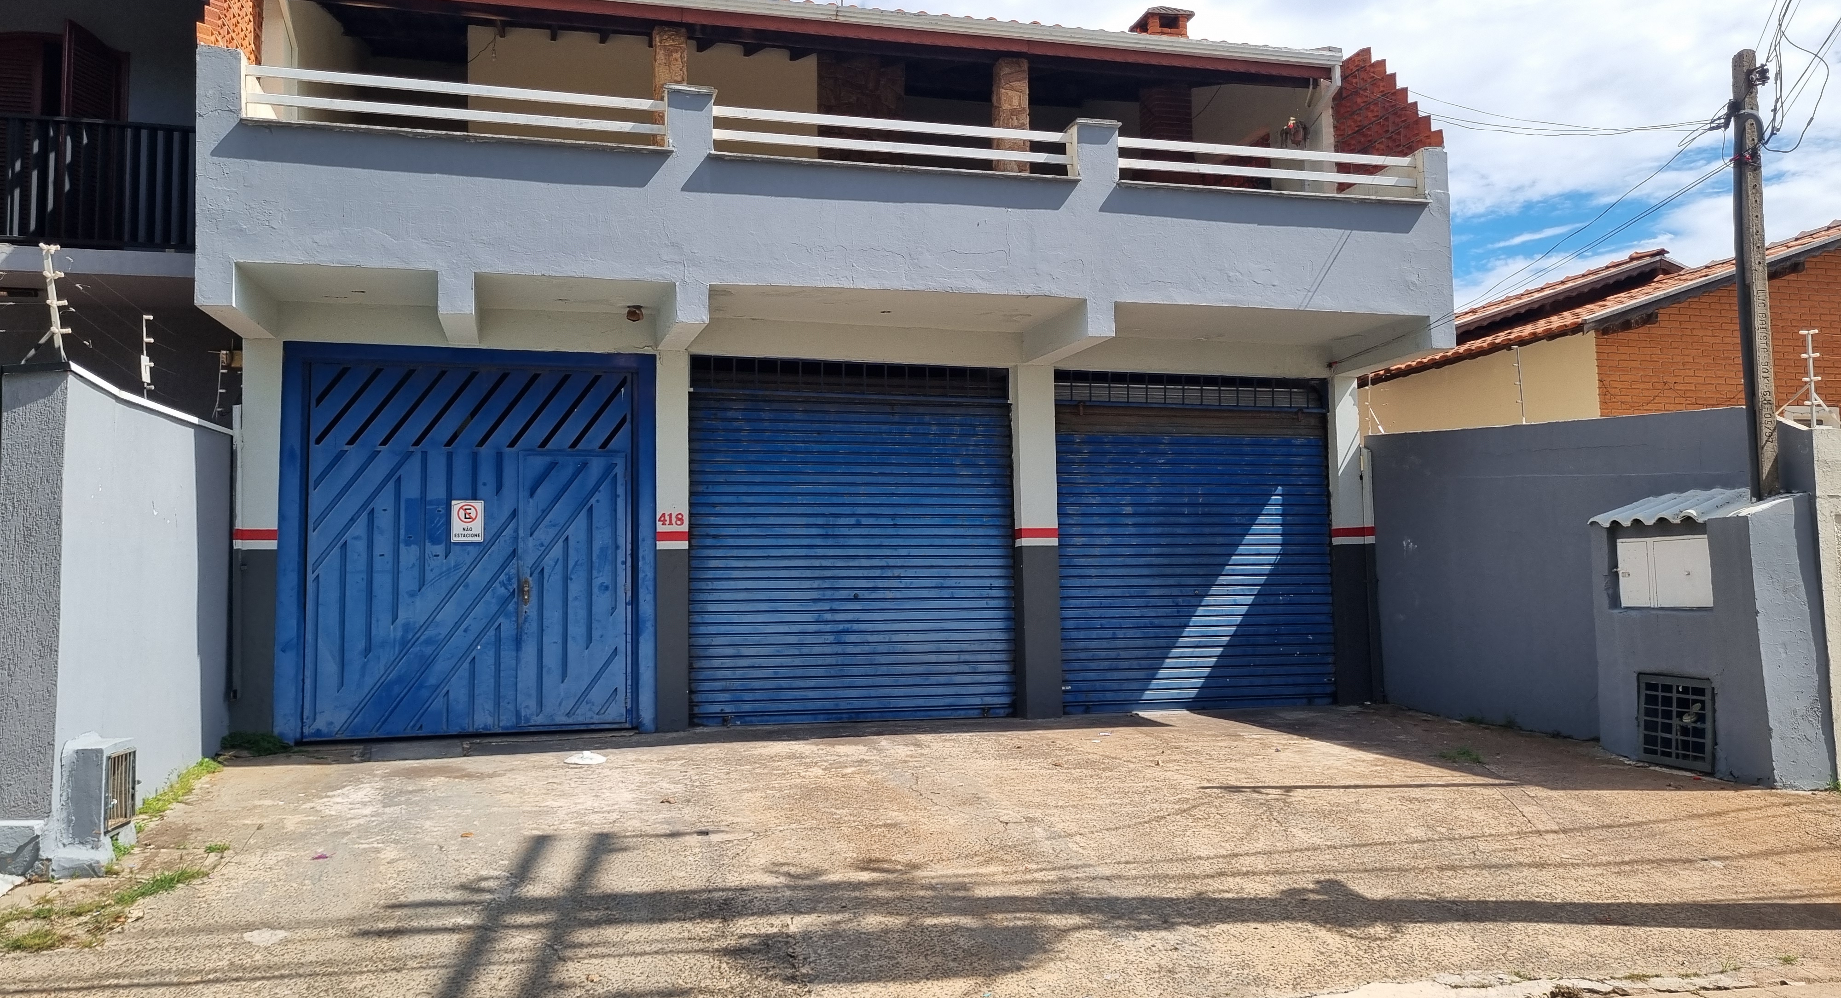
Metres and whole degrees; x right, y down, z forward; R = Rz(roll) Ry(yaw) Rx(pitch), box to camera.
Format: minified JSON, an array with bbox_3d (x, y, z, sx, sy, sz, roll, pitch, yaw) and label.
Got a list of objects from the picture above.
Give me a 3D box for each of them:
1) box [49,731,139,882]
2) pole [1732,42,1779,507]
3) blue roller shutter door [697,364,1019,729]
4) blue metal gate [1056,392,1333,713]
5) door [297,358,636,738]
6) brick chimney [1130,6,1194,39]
[{"bbox_3d":[-4.188,1.536,7.049,0.235,0.610,0.638,0,-4,-15],"label":"box"},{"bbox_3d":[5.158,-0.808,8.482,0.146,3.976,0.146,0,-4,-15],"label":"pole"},{"bbox_3d":[-0.536,0.350,11.466,2.719,2.981,0.101,0,-4,-15],"label":"blue roller shutter door"},{"bbox_3d":[2.458,0.382,12.277,2.621,2.953,0.101,0,-4,-15],"label":"blue metal gate"},{"bbox_3d":[-3.447,0.394,10.672,2.399,2.836,0.078,0,-4,-15],"label":"door"},{"bbox_3d":[2.643,-5.090,15.291,0.571,0.582,0.560,0,-4,-15],"label":"brick chimney"}]

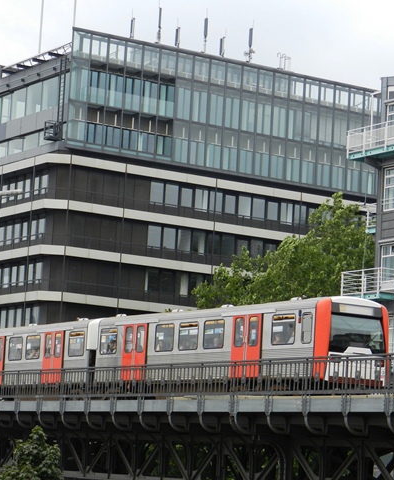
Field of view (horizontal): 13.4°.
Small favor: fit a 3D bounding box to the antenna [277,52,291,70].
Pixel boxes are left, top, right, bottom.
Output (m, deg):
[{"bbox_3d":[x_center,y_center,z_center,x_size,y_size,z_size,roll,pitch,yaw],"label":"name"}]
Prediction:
[{"bbox_3d":[6.865,-14.005,132.004,0.800,1.250,0.700,8,-9,-31],"label":"antenna"}]

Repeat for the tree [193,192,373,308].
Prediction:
[{"bbox_3d":[5.535,6.662,83.000,11.500,18.000,10.500,2,-7,6],"label":"tree"}]

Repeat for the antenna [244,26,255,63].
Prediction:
[{"bbox_3d":[4.066,-15.062,130.296,0.750,2.650,0.500,0,-8,21],"label":"antenna"}]

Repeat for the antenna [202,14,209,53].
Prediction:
[{"bbox_3d":[0.663,-15.646,128.222,0.360,2.750,0.360,3,-7,0],"label":"antenna"}]

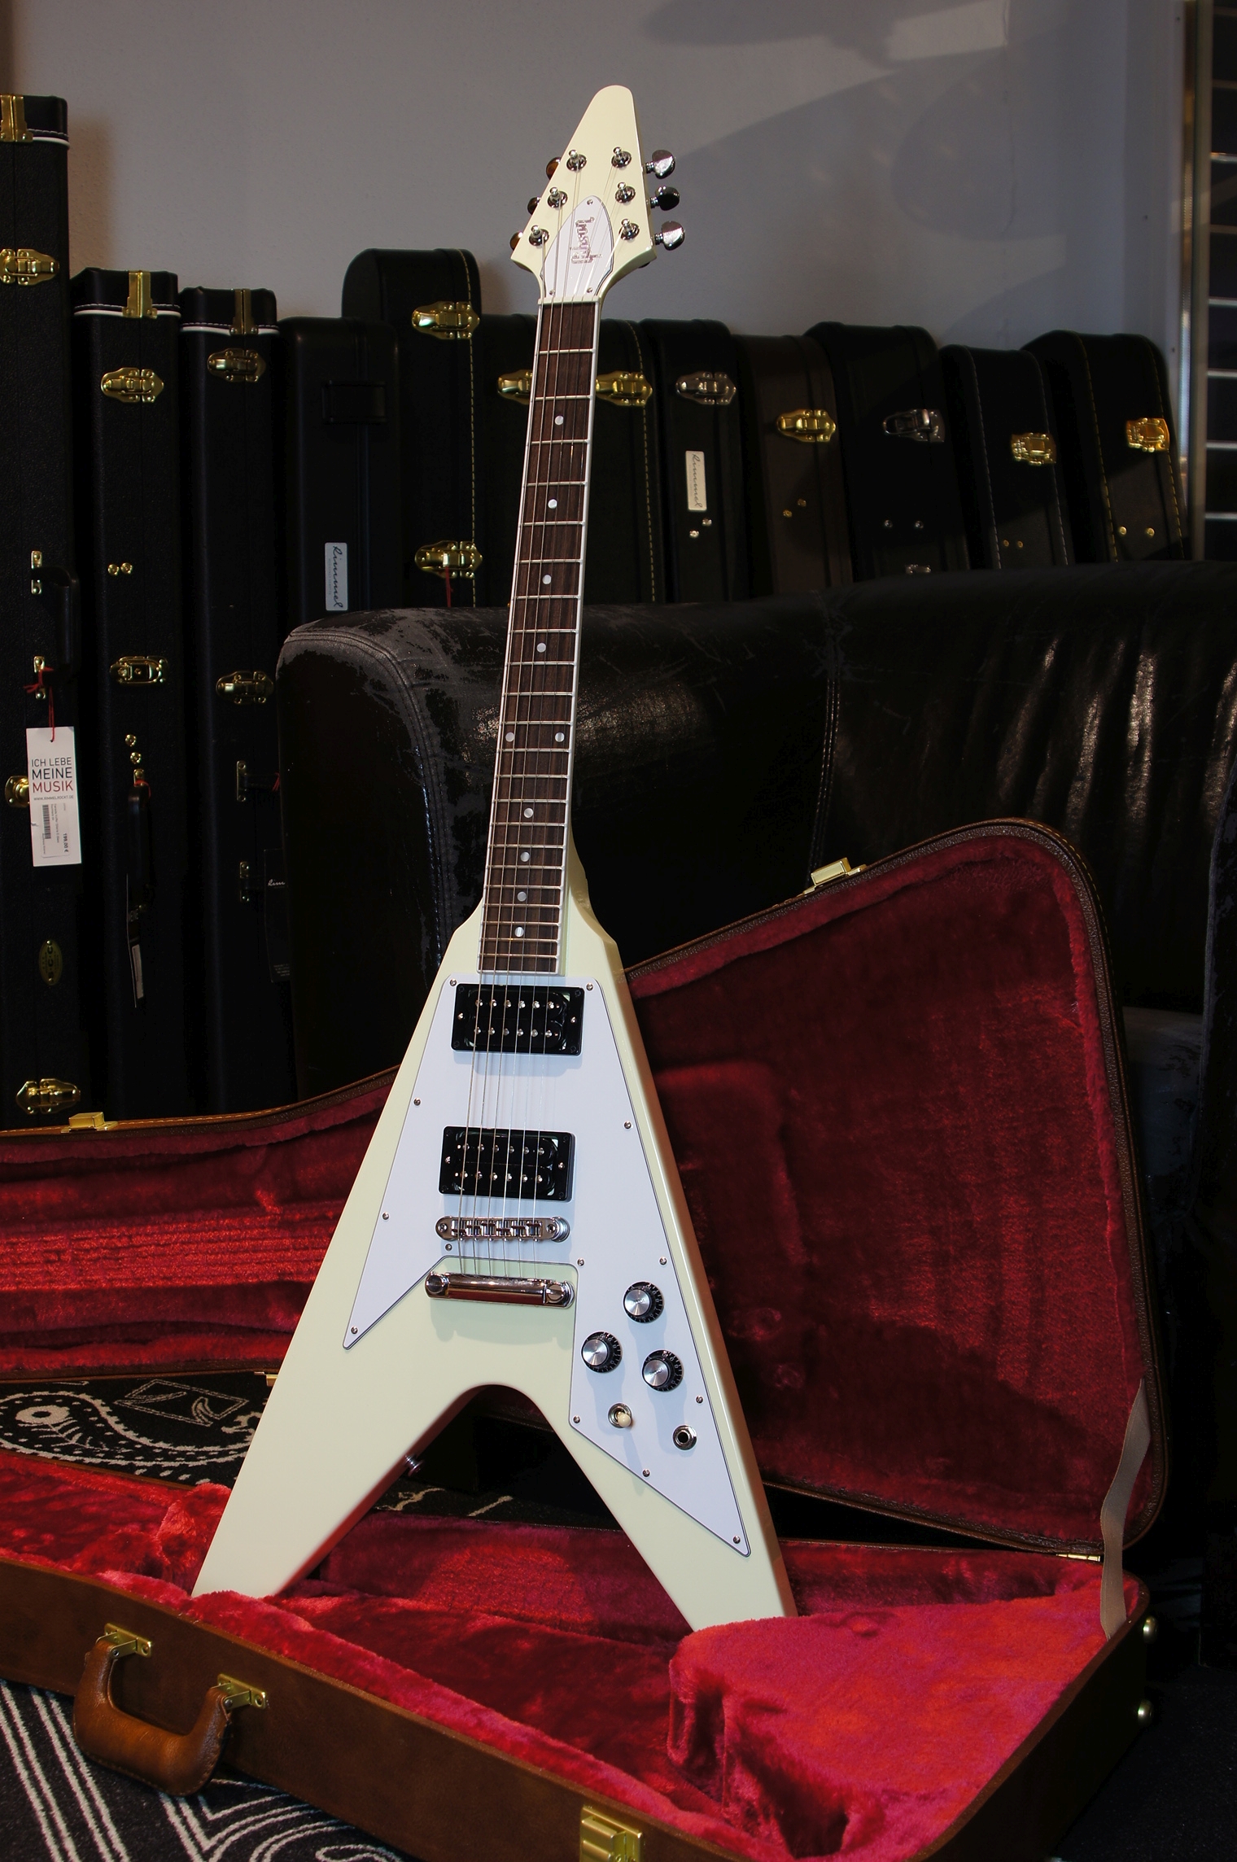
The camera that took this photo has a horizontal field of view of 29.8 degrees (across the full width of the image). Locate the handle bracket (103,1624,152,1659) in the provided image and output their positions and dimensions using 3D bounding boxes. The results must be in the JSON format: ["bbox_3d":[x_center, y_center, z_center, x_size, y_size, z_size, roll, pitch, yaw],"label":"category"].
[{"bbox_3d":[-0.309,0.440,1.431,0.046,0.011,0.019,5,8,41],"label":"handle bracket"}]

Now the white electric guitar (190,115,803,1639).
[{"bbox_3d":[-0.047,-0.071,1.552,0.422,1.106,0.090,1,-10,17],"label":"white electric guitar"}]

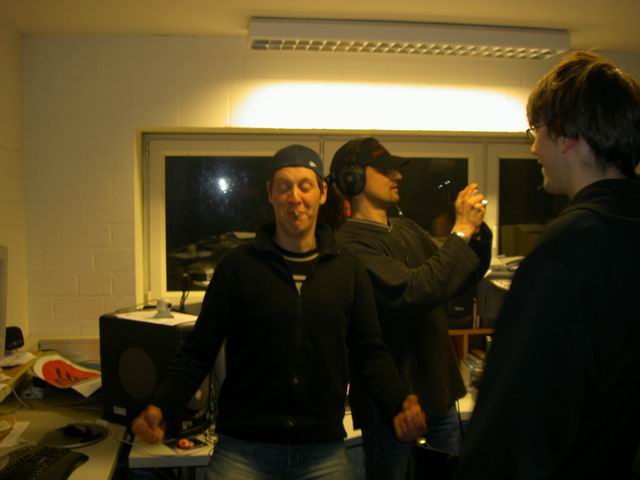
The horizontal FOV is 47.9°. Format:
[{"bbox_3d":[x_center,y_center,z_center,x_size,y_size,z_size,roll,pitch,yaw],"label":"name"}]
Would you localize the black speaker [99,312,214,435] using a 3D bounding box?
[{"bbox_3d":[-0.652,0.524,2.909,0.411,0.425,0.225,2,4,32],"label":"black speaker"}]

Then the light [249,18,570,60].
[{"bbox_3d":[0.426,-0.982,3.558,1.550,0.091,0.290,-1,4,-8],"label":"light"}]

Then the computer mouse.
[{"bbox_3d":[-0.932,0.727,2.765,0.102,0.038,0.060,0,4,6],"label":"computer mouse"}]

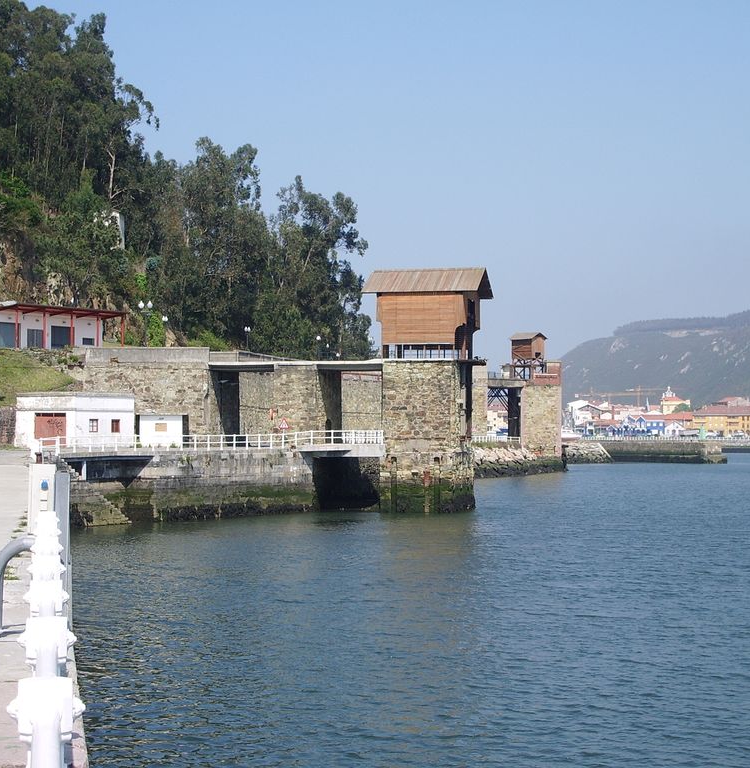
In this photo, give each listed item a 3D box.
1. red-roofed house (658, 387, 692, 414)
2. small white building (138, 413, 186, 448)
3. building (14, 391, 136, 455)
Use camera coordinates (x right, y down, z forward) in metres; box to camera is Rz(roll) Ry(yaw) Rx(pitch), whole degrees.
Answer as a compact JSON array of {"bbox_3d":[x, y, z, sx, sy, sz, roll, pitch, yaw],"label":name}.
[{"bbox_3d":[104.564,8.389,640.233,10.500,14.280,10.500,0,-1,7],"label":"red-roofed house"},{"bbox_3d":[-16.763,3.645,144.604,3.600,2.610,3.300,0,-1,0],"label":"small white building"},{"bbox_3d":[-23.102,2.821,141.571,5.800,4.030,7.310,-1,-2,28],"label":"building"}]

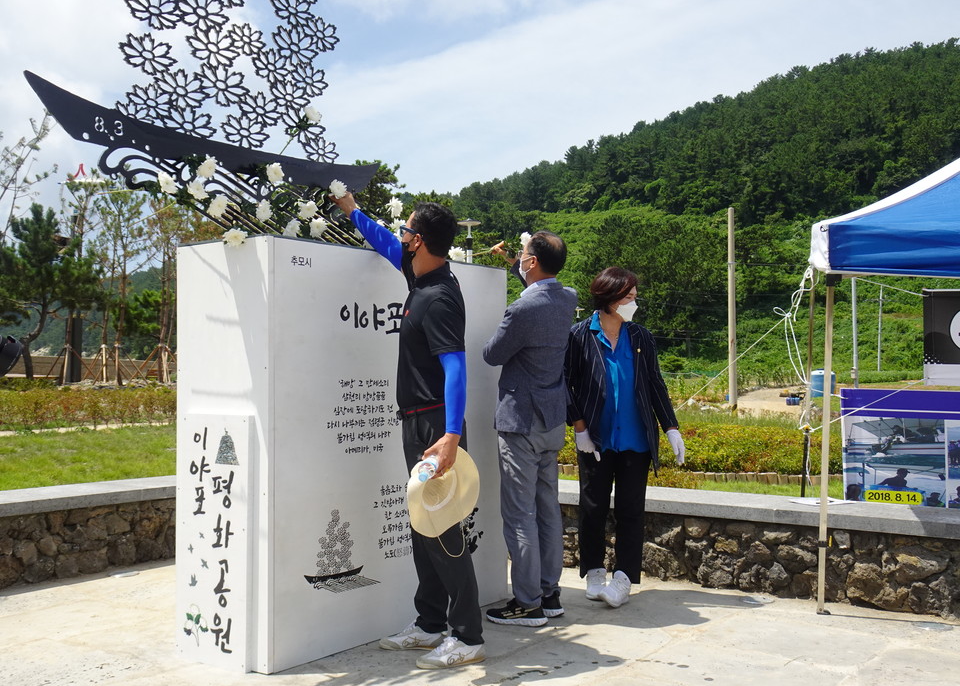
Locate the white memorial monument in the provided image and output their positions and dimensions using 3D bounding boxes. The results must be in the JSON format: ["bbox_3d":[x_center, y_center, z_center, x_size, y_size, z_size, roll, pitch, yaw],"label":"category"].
[{"bbox_3d":[-0.542,0.430,4.293,0.551,1.600,1.546,-2,-2,36],"label":"white memorial monument"}]

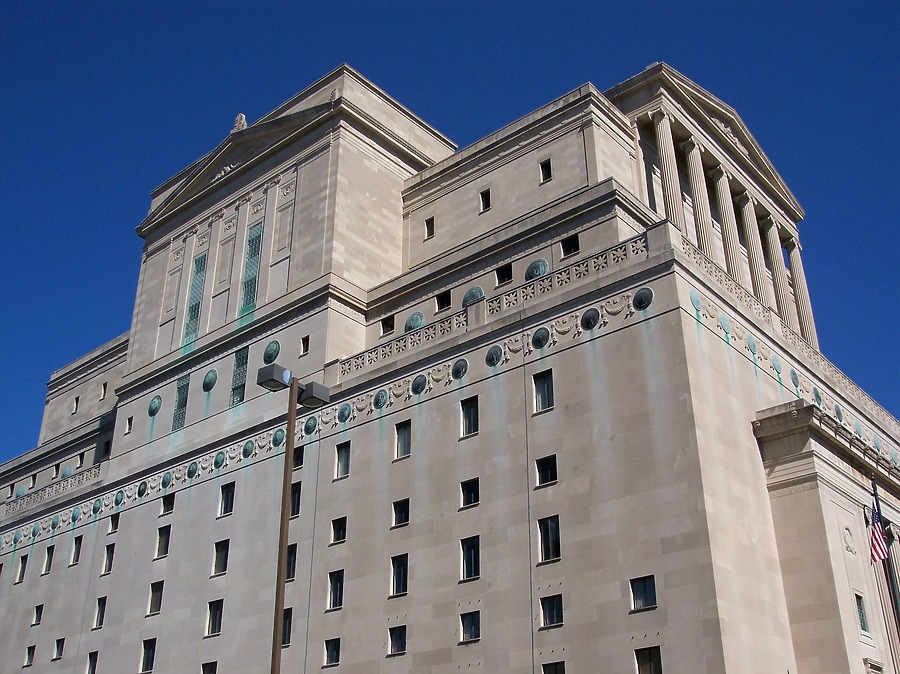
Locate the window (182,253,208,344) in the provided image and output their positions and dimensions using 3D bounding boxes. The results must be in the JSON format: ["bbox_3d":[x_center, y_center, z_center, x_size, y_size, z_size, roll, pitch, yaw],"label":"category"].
[{"bbox_3d":[-19.857,-2.916,77.255,1.763,7.388,0.260,-22,-35,35],"label":"window"}]

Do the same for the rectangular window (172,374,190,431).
[{"bbox_3d":[-20.412,5.019,75.425,1.621,4.492,0.300,-22,-35,36],"label":"rectangular window"}]

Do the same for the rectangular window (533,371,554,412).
[{"bbox_3d":[4.794,2.824,50.062,1.256,2.137,0.260,-22,-35,35],"label":"rectangular window"}]

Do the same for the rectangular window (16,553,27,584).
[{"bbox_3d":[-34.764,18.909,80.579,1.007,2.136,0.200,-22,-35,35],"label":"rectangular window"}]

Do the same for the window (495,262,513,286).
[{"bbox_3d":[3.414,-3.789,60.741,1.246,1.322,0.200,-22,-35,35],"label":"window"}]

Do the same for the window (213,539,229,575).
[{"bbox_3d":[-14.965,14.554,64.995,1.645,2.179,0.300,-22,-35,36],"label":"window"}]

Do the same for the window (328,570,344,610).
[{"bbox_3d":[-6.464,14.552,56.584,1.252,2.130,0.300,-22,-35,36],"label":"window"}]

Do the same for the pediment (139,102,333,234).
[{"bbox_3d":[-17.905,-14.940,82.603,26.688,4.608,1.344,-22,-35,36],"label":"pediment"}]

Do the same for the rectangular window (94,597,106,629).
[{"bbox_3d":[-25.522,20.302,72.401,1.214,2.276,0.300,-22,-35,36],"label":"rectangular window"}]

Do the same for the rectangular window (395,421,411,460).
[{"bbox_3d":[-2.574,5.816,55.655,1.237,2.137,0.260,-22,-35,35],"label":"rectangular window"}]

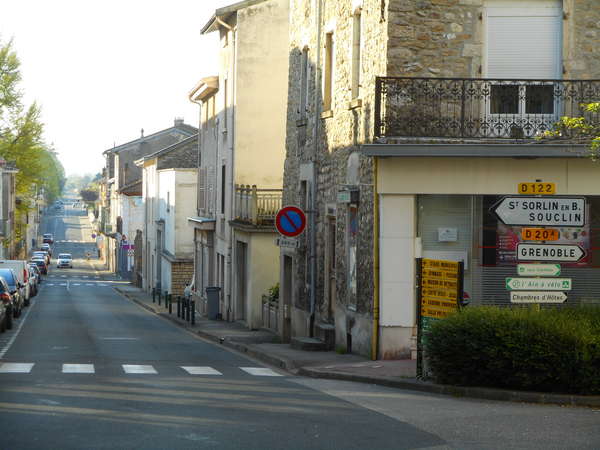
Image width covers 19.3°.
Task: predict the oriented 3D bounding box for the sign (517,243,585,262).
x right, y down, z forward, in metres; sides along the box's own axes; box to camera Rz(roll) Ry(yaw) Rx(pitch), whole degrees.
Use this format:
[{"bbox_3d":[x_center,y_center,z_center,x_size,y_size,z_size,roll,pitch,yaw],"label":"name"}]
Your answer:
[{"bbox_3d":[3.390,0.376,23.800,0.940,0.250,0.040,0,-1,2],"label":"sign"}]

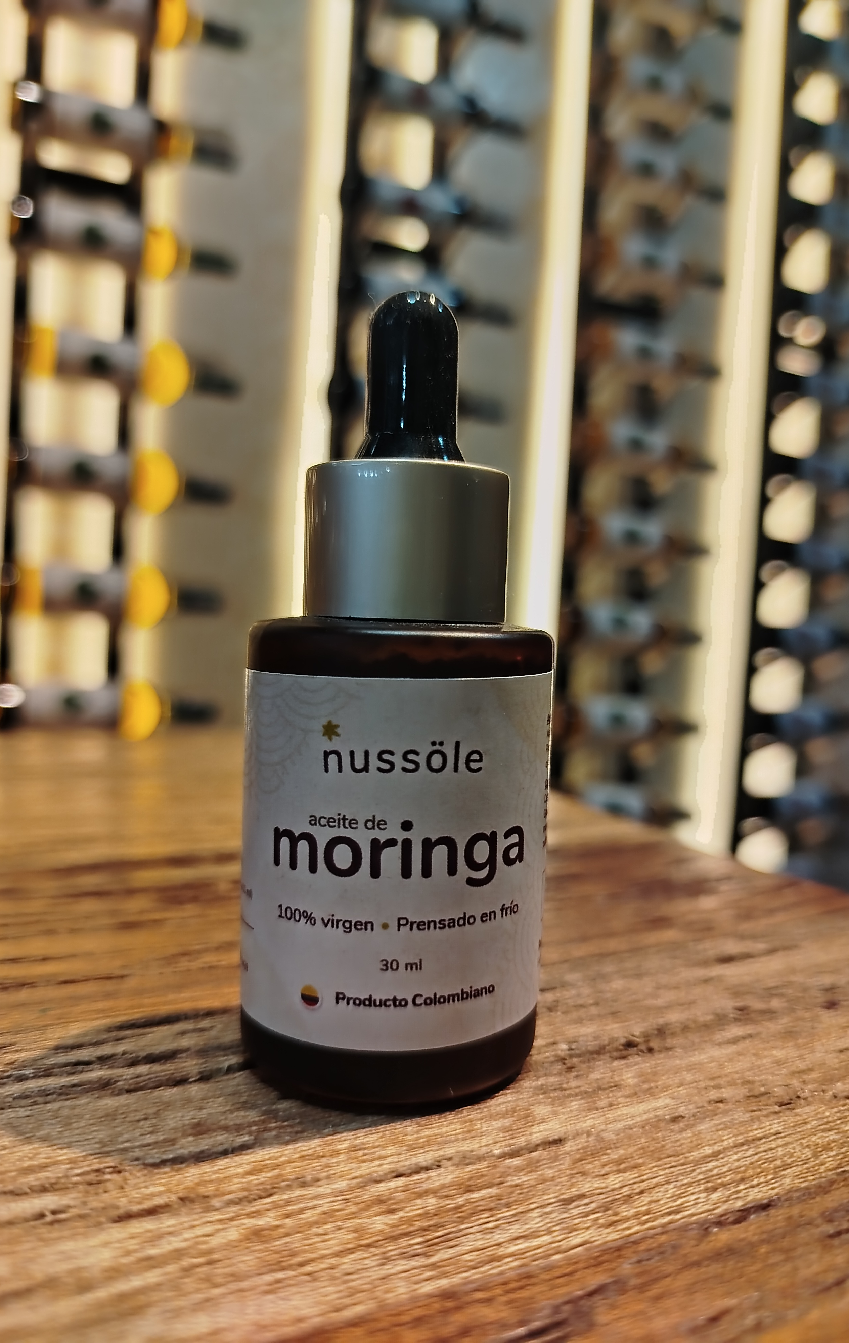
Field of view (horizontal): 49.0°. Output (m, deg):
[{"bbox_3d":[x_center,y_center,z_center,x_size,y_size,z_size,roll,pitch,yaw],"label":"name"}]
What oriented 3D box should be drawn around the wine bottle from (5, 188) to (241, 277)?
[{"bbox_3d":[-0.419,-0.609,1.309,0.300,0.076,0.076,4,1,-21],"label":"wine bottle"}]

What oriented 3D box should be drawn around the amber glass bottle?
[{"bbox_3d":[-0.003,0.000,0.107,0.035,0.085,0.035,2,3,-1],"label":"amber glass bottle"}]

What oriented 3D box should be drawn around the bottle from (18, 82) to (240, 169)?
[{"bbox_3d":[-0.416,-0.754,1.303,0.300,0.076,0.076,4,1,-21],"label":"bottle"}]

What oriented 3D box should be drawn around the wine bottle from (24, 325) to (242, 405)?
[{"bbox_3d":[-0.417,-0.433,1.320,0.300,0.076,0.076,4,1,-21],"label":"wine bottle"}]

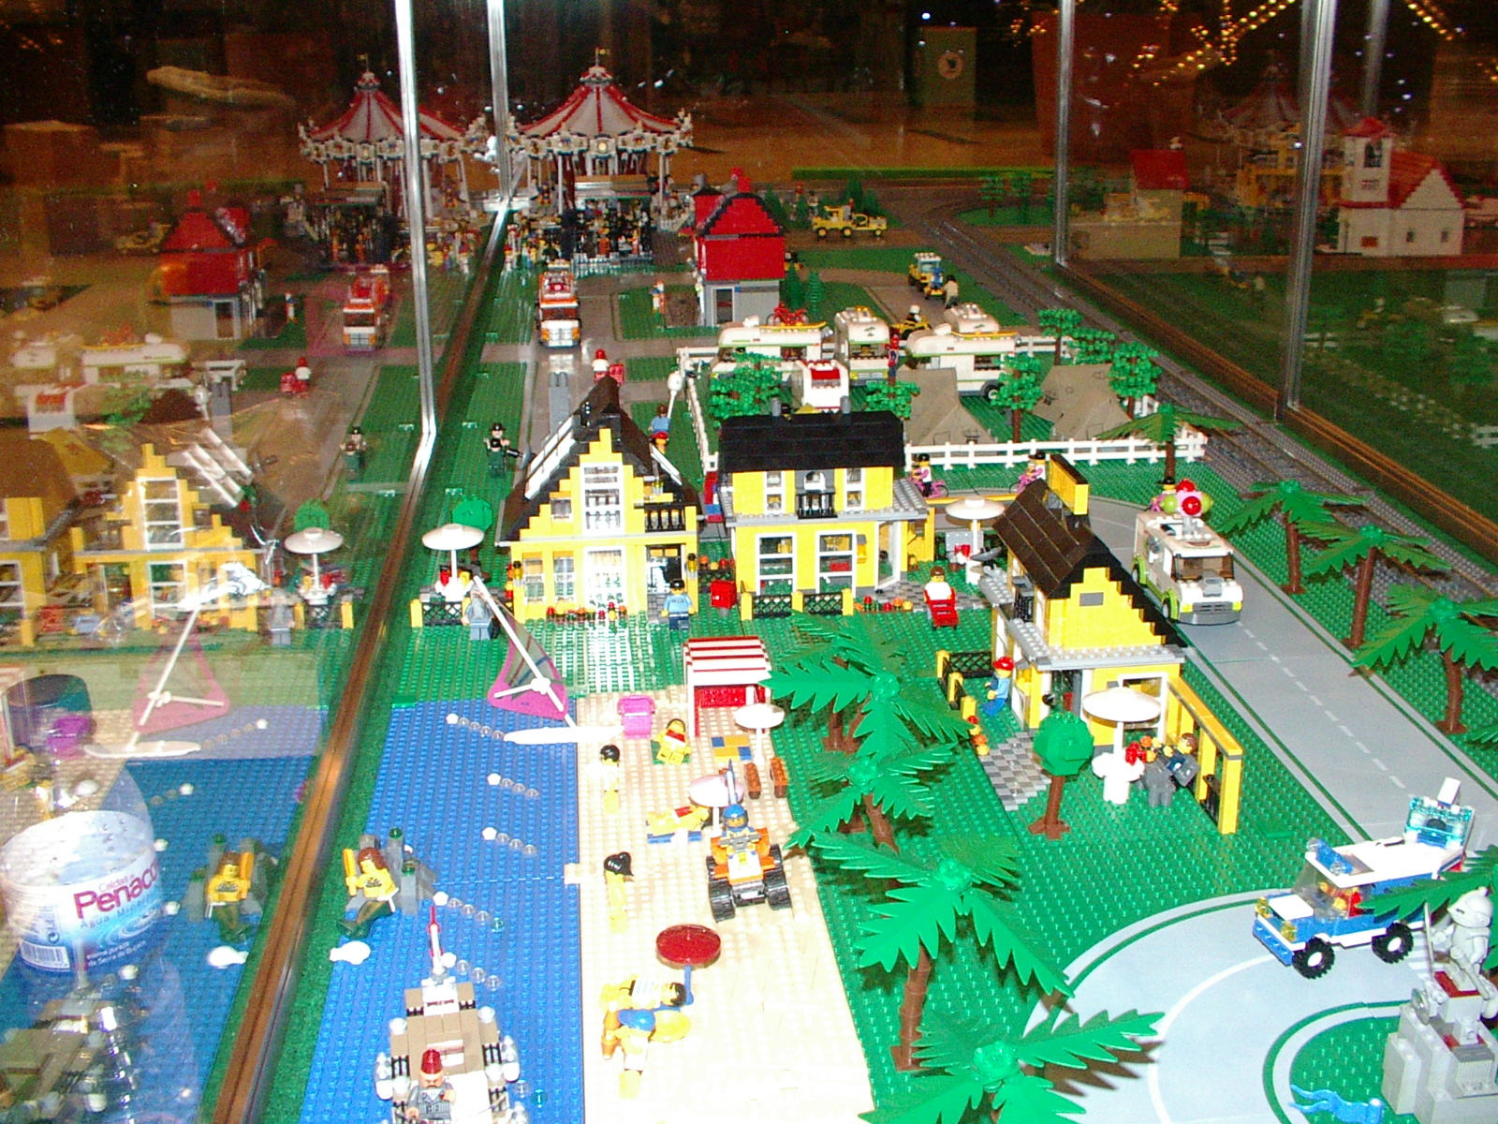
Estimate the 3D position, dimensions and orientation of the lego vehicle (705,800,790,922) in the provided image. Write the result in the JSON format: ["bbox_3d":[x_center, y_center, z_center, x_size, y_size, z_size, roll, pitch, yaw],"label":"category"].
[{"bbox_3d":[-0.002,0.163,0.912,0.044,0.057,0.051,-7,21,-17],"label":"lego vehicle"}]

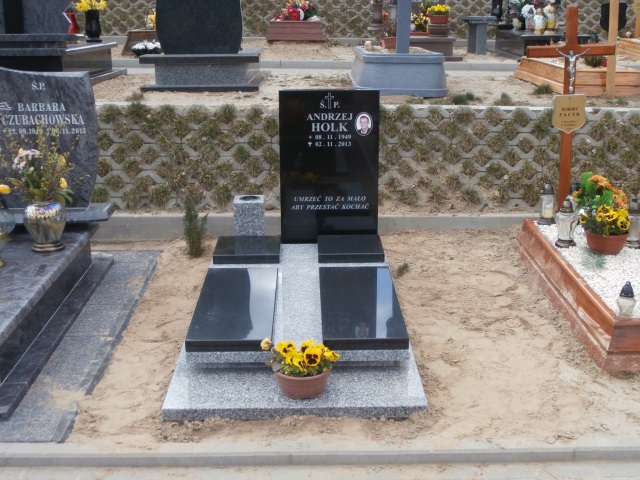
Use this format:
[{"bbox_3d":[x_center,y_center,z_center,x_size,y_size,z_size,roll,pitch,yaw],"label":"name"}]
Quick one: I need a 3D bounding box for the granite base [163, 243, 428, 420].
[{"bbox_3d":[-0.108,0.314,4.140,1.000,0.210,1.860,-1,17,-1],"label":"granite base"}]

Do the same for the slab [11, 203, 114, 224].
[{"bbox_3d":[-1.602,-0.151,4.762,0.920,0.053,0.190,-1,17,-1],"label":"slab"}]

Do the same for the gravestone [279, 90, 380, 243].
[{"bbox_3d":[0.052,-0.395,4.693,0.525,0.830,0.080,-1,17,-1],"label":"gravestone"}]

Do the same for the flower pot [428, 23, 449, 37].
[{"bbox_3d":[1.319,-2.314,9.593,0.237,0.131,0.236,0,17,0],"label":"flower pot"}]

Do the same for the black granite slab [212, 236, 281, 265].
[{"bbox_3d":[-0.379,0.050,4.596,0.341,0.047,0.332,-1,17,-1],"label":"black granite slab"}]

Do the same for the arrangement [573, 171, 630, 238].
[{"bbox_3d":[1.511,-0.194,4.658,0.294,0.337,0.280,-1,17,-1],"label":"arrangement"}]

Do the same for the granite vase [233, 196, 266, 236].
[{"bbox_3d":[-0.389,-0.118,4.825,0.164,0.228,0.170,-1,17,-1],"label":"granite vase"}]

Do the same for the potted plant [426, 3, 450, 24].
[{"bbox_3d":[1.304,-2.482,9.543,0.266,0.217,0.240,-1,17,-1],"label":"potted plant"}]

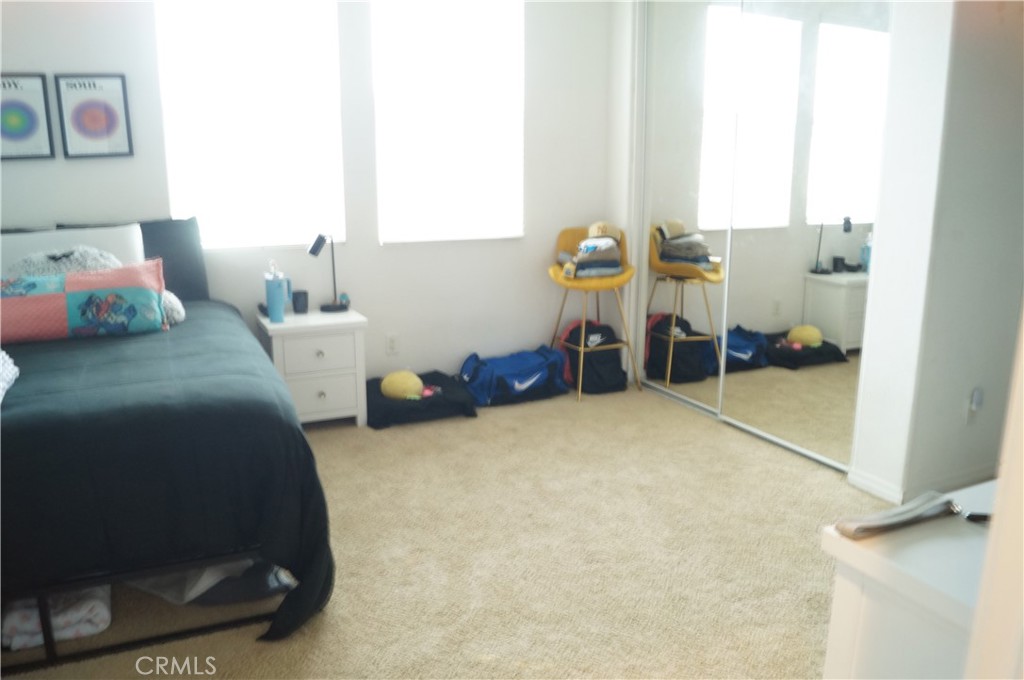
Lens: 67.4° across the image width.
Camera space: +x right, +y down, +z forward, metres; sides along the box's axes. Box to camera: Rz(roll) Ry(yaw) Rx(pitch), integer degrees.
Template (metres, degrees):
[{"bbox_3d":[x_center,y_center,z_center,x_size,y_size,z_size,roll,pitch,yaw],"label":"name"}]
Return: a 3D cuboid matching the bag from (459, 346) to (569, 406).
[{"bbox_3d":[0.027,0.217,4.932,0.695,0.289,0.322,-6,13,-23],"label":"bag"}]

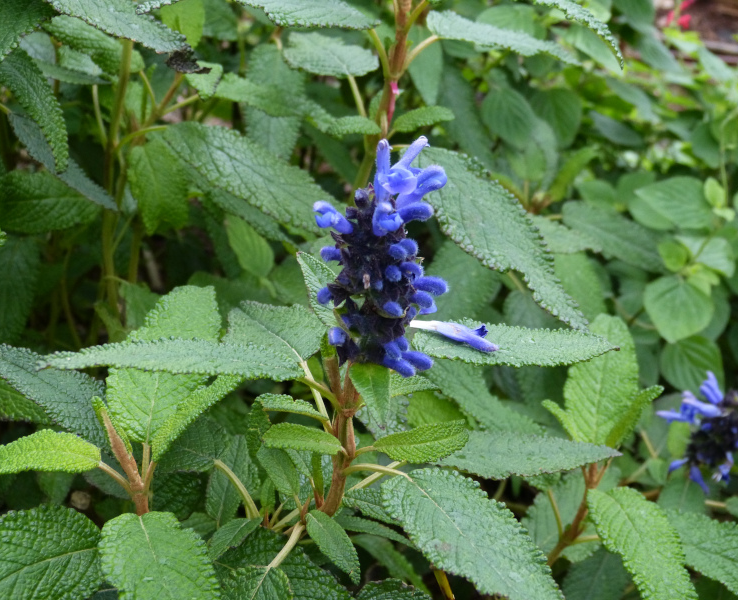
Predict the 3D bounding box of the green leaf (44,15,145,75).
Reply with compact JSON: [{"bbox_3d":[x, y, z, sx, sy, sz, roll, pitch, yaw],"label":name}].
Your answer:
[{"bbox_3d":[-0.129,-0.121,0.610,0.059,0.008,0.030,27,48,20],"label":"green leaf"}]

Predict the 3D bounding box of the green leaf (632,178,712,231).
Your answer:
[{"bbox_3d":[0.187,-0.058,0.795,0.052,0.008,0.036,17,53,-11],"label":"green leaf"}]

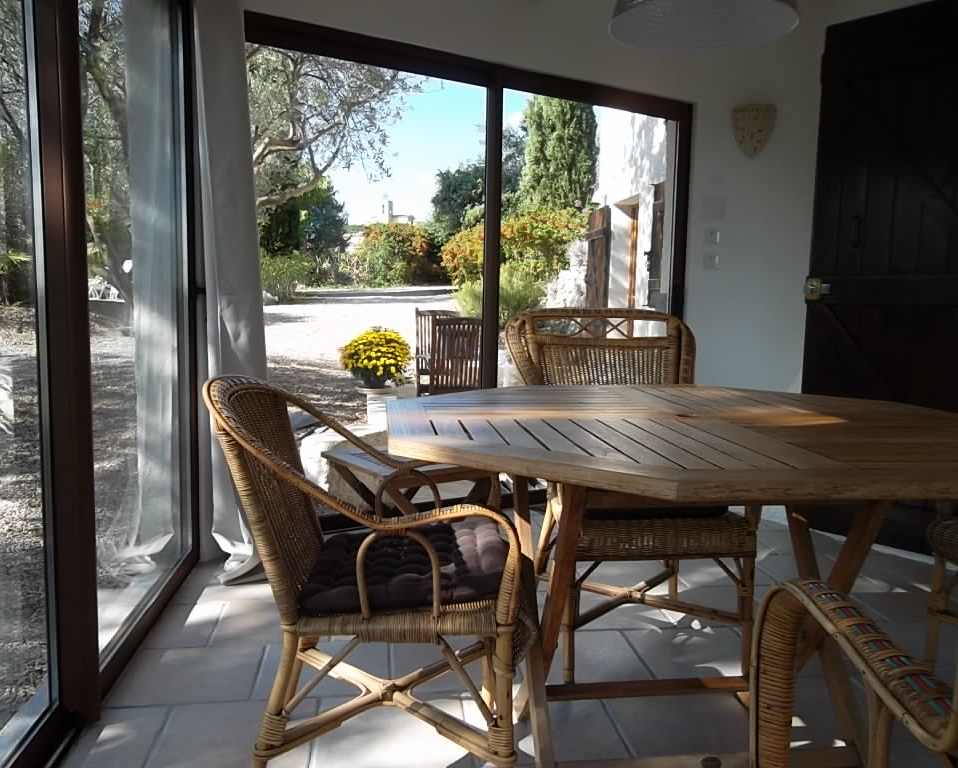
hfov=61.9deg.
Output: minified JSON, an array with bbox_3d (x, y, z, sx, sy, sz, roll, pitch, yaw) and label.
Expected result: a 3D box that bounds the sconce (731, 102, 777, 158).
[{"bbox_3d":[1.264,-1.183,3.740,0.100,0.235,0.215,-3,7,-35],"label":"sconce"}]

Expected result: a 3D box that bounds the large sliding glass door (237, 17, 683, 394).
[{"bbox_3d":[0.039,-0.424,3.753,2.427,2.067,0.100,-2,7,-31],"label":"large sliding glass door"}]

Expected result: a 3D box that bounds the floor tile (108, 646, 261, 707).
[{"bbox_3d":[-0.768,0.780,2.123,0.342,0.015,0.332,0,6,-8],"label":"floor tile"}]

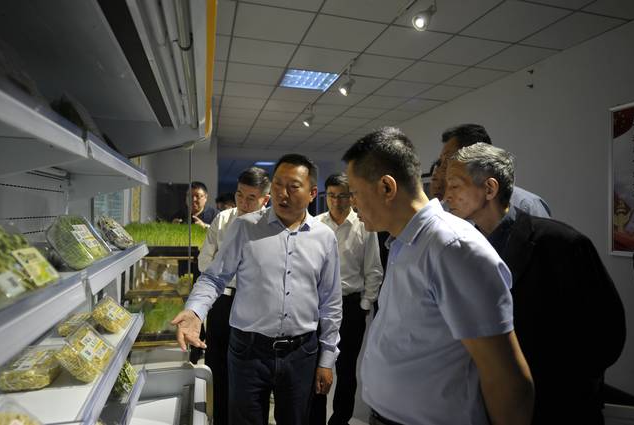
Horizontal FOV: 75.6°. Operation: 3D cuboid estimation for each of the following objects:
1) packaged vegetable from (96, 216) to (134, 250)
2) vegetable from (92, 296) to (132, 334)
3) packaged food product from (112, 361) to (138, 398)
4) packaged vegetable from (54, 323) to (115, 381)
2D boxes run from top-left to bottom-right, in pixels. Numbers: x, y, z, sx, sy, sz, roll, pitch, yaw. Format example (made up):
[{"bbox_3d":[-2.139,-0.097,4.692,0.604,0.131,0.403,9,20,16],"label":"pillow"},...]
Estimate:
[{"bbox_3d":[-0.720,0.079,1.443,0.036,0.117,0.183,-41,10,-12],"label":"packaged vegetable"},{"bbox_3d":[-0.748,0.377,1.478,0.117,0.046,0.183,45,-11,-11],"label":"vegetable"},{"bbox_3d":[-0.737,0.629,1.525,0.055,0.120,0.180,-30,8,-14],"label":"packaged food product"},{"bbox_3d":[-0.623,0.377,1.097,0.048,0.117,0.183,-44,11,-11],"label":"packaged vegetable"}]

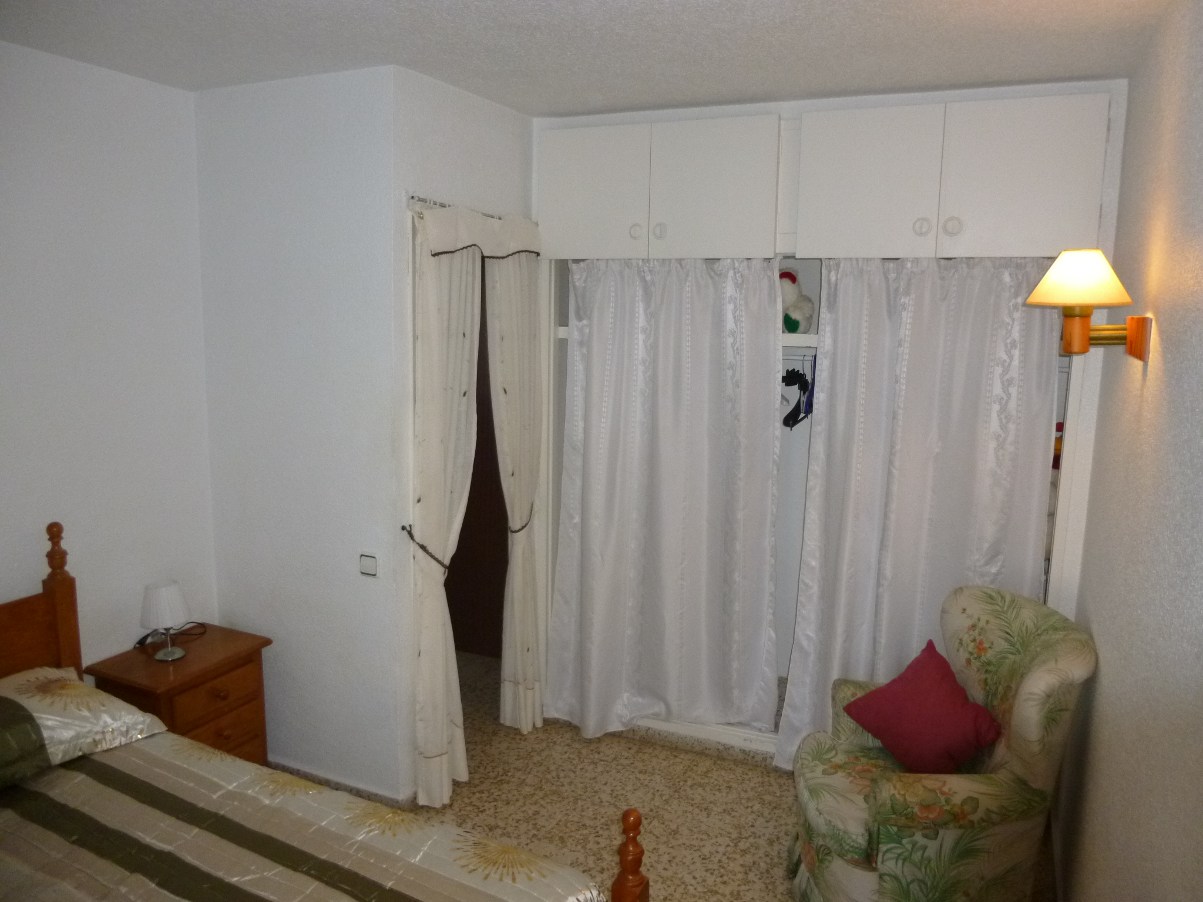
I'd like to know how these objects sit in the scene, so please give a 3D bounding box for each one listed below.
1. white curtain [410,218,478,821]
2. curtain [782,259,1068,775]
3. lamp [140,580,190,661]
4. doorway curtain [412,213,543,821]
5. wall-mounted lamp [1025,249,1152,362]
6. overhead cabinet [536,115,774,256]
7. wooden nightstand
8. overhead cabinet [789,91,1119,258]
[{"bbox_3d":[-0.522,0.237,2.994,0.105,1.985,0.357,5,9,23],"label":"white curtain"},{"bbox_3d":[1.070,0.299,3.011,0.835,1.911,0.115,5,9,23],"label":"curtain"},{"bbox_3d":[-1.424,0.544,2.844,0.151,0.252,0.151,5,9,23],"label":"lamp"},{"bbox_3d":[-0.429,0.184,3.189,0.116,2.037,0.777,5,9,23],"label":"doorway curtain"},{"bbox_3d":[1.124,-0.337,2.005,0.269,0.256,0.227,5,9,23],"label":"wall-mounted lamp"},{"bbox_3d":[0.280,-0.986,3.416,0.941,0.491,0.500,5,9,23],"label":"overhead cabinet"},{"bbox_3d":[-1.376,0.957,2.892,0.357,0.596,0.472,5,9,23],"label":"wooden nightstand"},{"bbox_3d":[1.200,-0.902,3.023,0.943,0.494,0.500,5,9,23],"label":"overhead cabinet"}]

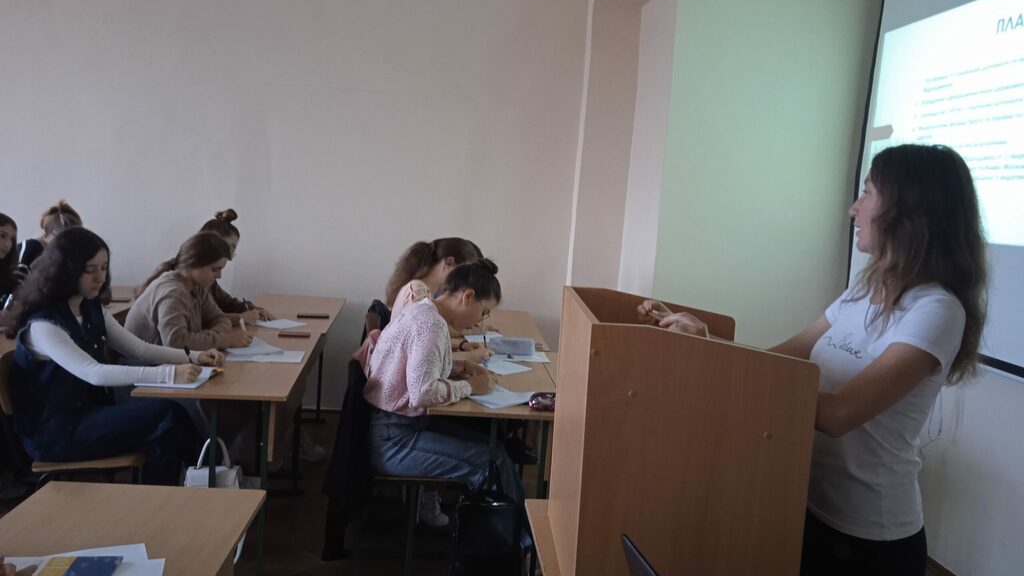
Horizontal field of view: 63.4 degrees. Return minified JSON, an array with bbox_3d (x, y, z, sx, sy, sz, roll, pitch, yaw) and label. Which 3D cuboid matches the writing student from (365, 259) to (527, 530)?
[{"bbox_3d":[-0.224,0.516,3.162,0.680,1.280,0.480,3,8,-5],"label":"writing student"}]

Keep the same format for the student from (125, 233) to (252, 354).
[{"bbox_3d":[-1.432,0.372,3.685,0.600,1.270,0.480,3,8,-5],"label":"student"}]

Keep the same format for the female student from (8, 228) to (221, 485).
[{"bbox_3d":[-1.484,0.433,3.082,0.730,1.300,0.520,3,8,-5],"label":"female student"}]

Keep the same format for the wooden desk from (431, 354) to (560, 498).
[{"bbox_3d":[-0.099,0.740,3.496,0.520,0.765,1.140,3,8,-5],"label":"wooden desk"}]

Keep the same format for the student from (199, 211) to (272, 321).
[{"bbox_3d":[-1.513,0.253,4.351,0.600,1.320,0.460,3,8,-5],"label":"student"}]

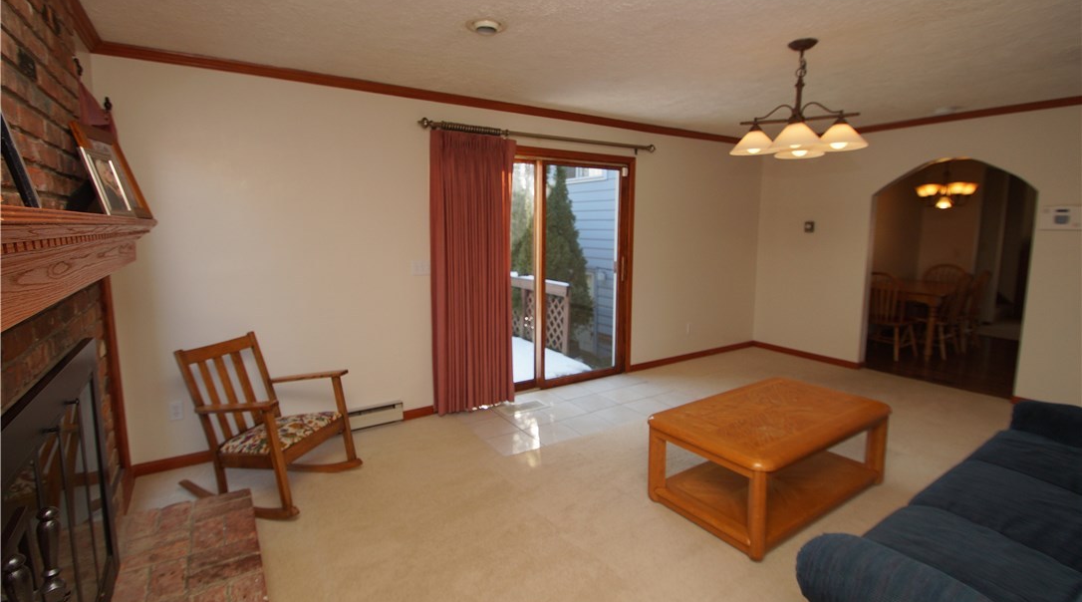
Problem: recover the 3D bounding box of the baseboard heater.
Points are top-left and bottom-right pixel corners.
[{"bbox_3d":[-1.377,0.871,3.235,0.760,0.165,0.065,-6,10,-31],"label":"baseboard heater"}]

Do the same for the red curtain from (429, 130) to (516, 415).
[{"bbox_3d":[-0.504,-0.208,3.553,0.703,2.145,0.120,-6,10,-31],"label":"red curtain"}]

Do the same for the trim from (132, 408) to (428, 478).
[{"bbox_3d":[-1.627,0.938,3.121,1.788,0.072,0.020,-6,10,-31],"label":"trim"}]

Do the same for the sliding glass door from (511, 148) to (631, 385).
[{"bbox_3d":[0.080,-0.249,4.045,1.920,2.110,0.120,-6,10,-31],"label":"sliding glass door"}]

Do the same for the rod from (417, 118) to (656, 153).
[{"bbox_3d":[0.110,-1.373,3.784,2.309,0.085,0.115,-6,10,-31],"label":"rod"}]

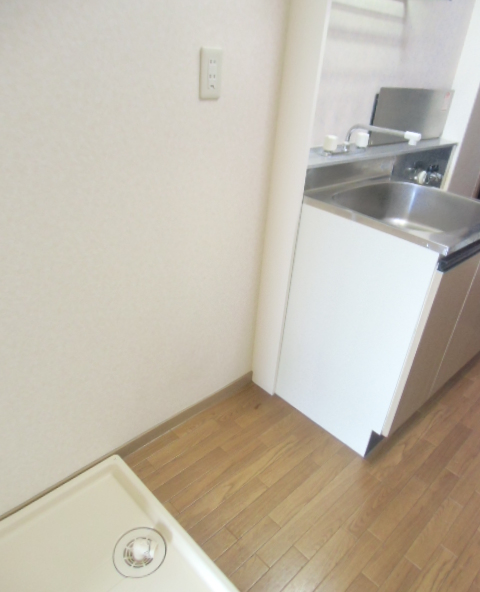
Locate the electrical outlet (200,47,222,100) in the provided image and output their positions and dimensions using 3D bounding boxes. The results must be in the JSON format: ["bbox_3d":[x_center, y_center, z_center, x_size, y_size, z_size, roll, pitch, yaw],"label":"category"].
[{"bbox_3d":[-0.073,-0.567,1.138,0.070,0.120,0.009,-22,39,-39],"label":"electrical outlet"}]

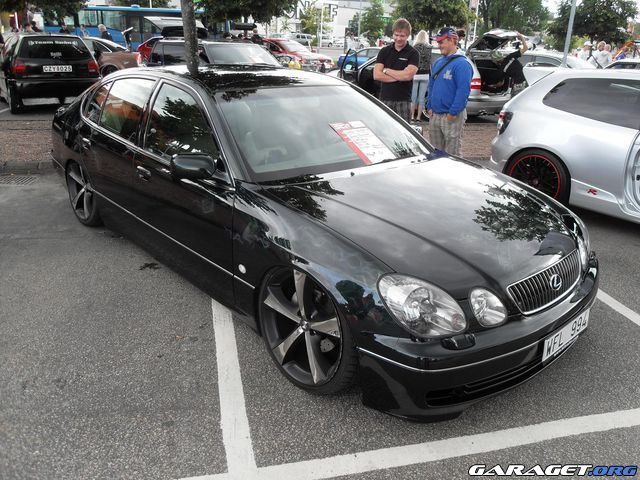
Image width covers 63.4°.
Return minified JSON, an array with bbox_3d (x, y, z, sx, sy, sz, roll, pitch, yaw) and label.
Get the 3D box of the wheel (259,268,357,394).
[{"bbox_3d":[-0.021,0.379,2.499,0.235,0.665,0.665,-16,28,-40],"label":"wheel"}]

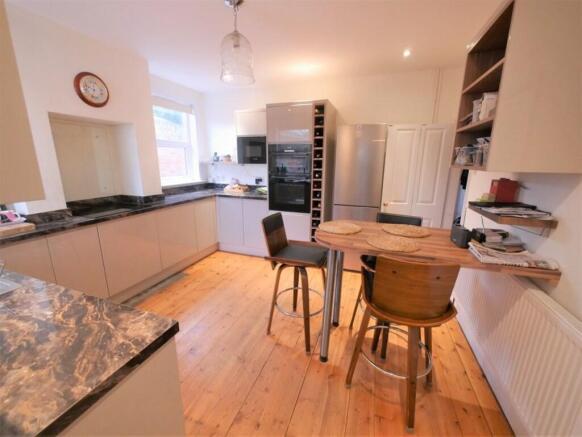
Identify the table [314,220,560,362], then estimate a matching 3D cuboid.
[{"bbox_3d":[0.788,0.601,1.693,1.275,0.945,0.720,6,15,19],"label":"table"}]

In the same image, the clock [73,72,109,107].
[{"bbox_3d":[-1.812,-1.176,2.159,0.050,0.290,0.290,5,14,19],"label":"clock"}]

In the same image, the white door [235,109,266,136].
[{"bbox_3d":[-0.500,-1.352,3.371,0.595,0.348,0.045,6,15,19],"label":"white door"}]

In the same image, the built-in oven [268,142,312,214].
[{"bbox_3d":[0.070,-0.574,3.358,0.602,0.880,0.550,5,14,19],"label":"built-in oven"}]

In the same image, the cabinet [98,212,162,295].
[{"bbox_3d":[-1.871,0.303,2.494,0.580,0.708,0.591,5,14,19],"label":"cabinet"}]

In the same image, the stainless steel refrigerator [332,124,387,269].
[{"bbox_3d":[0.903,-0.252,3.217,0.553,1.840,0.580,6,15,19],"label":"stainless steel refrigerator"}]

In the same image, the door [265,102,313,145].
[{"bbox_3d":[-0.012,-1.186,2.977,0.602,0.476,0.045,6,15,19],"label":"door"}]

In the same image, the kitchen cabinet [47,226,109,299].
[{"bbox_3d":[-2.020,0.459,2.078,0.580,0.805,0.355,6,15,19],"label":"kitchen cabinet"}]

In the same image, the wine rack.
[{"bbox_3d":[0.442,-0.498,3.268,0.166,1.959,0.610,5,14,19],"label":"wine rack"}]

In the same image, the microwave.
[{"bbox_3d":[-0.454,-1.027,3.598,0.590,0.385,0.340,6,15,19],"label":"microwave"}]

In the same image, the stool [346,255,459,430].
[{"bbox_3d":[0.644,0.625,1.404,0.510,0.970,0.530,5,14,19],"label":"stool"}]

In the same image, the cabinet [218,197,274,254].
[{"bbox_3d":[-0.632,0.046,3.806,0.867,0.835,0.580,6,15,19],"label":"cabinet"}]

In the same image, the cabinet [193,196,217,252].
[{"bbox_3d":[-1.496,0.061,3.529,0.580,0.708,0.440,5,14,19],"label":"cabinet"}]

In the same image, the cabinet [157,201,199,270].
[{"bbox_3d":[-1.670,0.174,3.047,0.580,0.708,0.600,5,14,19],"label":"cabinet"}]

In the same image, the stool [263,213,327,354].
[{"bbox_3d":[0.072,0.501,1.959,0.565,0.990,0.450,7,16,22],"label":"stool"}]

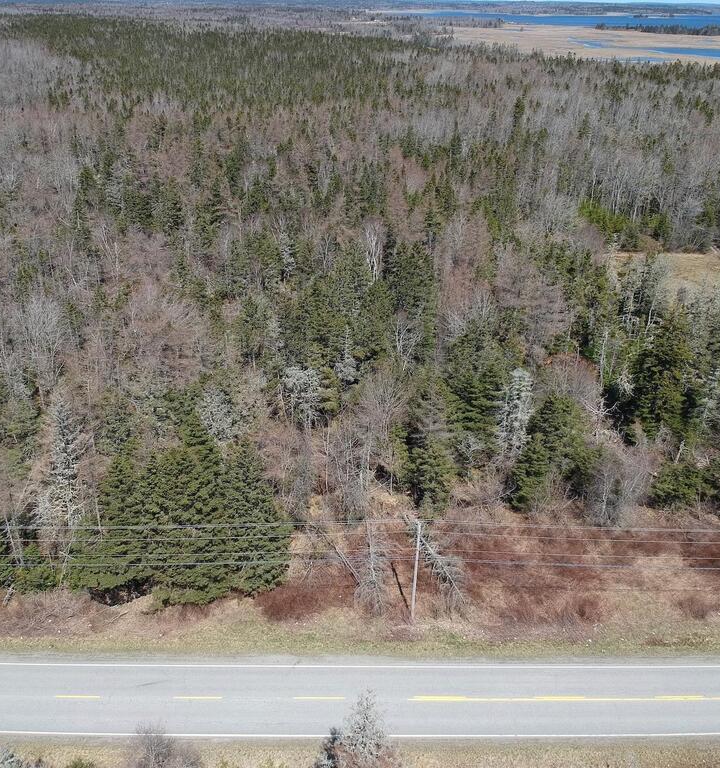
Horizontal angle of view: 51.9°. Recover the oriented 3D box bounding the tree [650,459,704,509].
[{"bbox_3d":[35.230,10.160,81.090,5.410,4.490,5.110,1,27,0],"label":"tree"}]

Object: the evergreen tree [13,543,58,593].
[{"bbox_3d":[-30.230,16.290,68.220,3.780,4.090,3.680,1,27,0],"label":"evergreen tree"}]

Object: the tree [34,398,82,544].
[{"bbox_3d":[-28.900,8.660,69.340,3.570,16.650,3.370,1,27,0],"label":"tree"}]

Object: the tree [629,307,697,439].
[{"bbox_3d":[37.398,-1.320,88.180,8.260,16.480,8.260,0,28,0],"label":"tree"}]

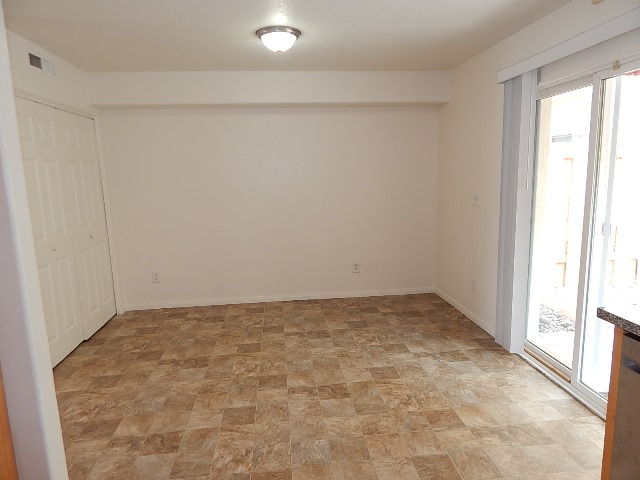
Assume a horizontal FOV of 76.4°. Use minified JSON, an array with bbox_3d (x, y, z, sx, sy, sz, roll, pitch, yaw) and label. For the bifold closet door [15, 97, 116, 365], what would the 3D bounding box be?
[{"bbox_3d":[-2.158,-0.082,3.495,0.040,2.010,1.460,-2,9,-5],"label":"bifold closet door"}]

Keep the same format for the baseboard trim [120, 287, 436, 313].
[{"bbox_3d":[-0.389,0.666,4.620,3.500,0.080,0.020,-2,9,-5],"label":"baseboard trim"}]

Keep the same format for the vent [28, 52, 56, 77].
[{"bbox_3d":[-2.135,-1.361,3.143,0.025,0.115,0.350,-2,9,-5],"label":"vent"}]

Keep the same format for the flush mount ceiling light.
[{"bbox_3d":[-0.293,-1.431,2.946,0.325,0.132,0.325,-2,9,-5],"label":"flush mount ceiling light"}]

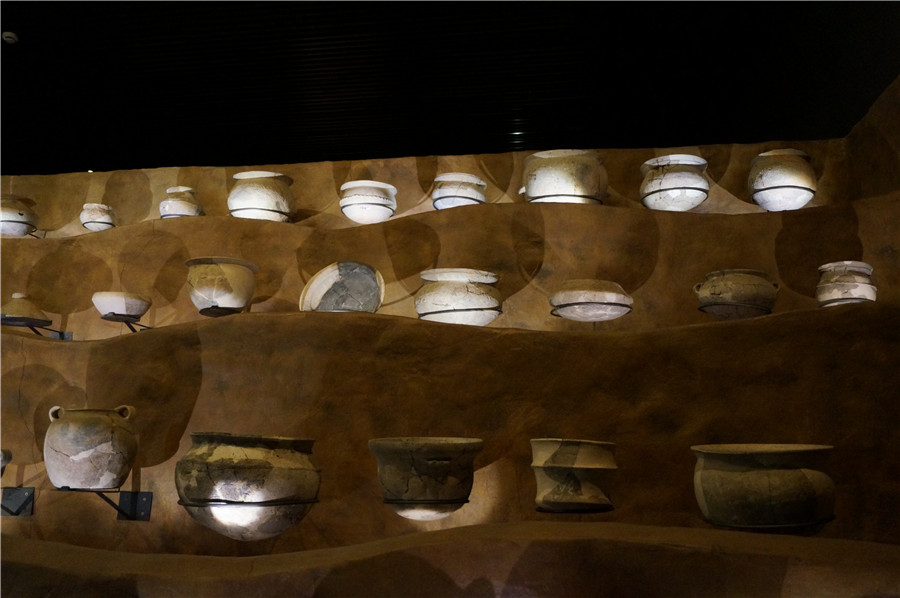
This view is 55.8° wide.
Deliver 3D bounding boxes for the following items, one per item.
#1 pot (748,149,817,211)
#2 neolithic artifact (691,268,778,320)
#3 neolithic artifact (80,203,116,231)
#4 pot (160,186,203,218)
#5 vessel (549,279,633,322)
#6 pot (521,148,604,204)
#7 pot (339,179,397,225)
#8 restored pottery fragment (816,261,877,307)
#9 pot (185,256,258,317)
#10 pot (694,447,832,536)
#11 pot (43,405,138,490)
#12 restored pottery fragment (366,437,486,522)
[{"bbox_3d":[1.316,-0.455,3.365,0.251,0.220,0.251,-2,-10,13],"label":"pot"},{"bbox_3d":[0.990,-0.001,2.933,0.282,0.164,0.253,-5,-12,25],"label":"neolithic artifact"},{"bbox_3d":[-1.701,-0.380,4.098,0.152,0.128,0.152,0,-11,0],"label":"neolithic artifact"},{"bbox_3d":[-1.282,-0.425,4.055,0.187,0.184,0.187,-1,-11,7],"label":"pot"},{"bbox_3d":[0.497,0.011,2.991,0.288,0.124,0.288,-1,-11,7],"label":"vessel"},{"bbox_3d":[0.473,-0.452,3.484,0.341,0.254,0.341,-1,-10,5],"label":"pot"},{"bbox_3d":[-0.345,-0.393,3.598,0.244,0.149,0.244,1,-10,-3],"label":"pot"},{"bbox_3d":[1.271,-0.026,2.722,0.178,0.156,0.178,-3,-10,15],"label":"restored pottery fragment"},{"bbox_3d":[-0.812,-0.036,3.013,0.252,0.177,0.252,2,-10,-9],"label":"pot"},{"bbox_3d":[0.777,0.477,2.105,0.330,0.208,0.330,-1,-11,7],"label":"pot"},{"bbox_3d":[-0.988,0.408,2.339,0.244,0.225,0.244,3,-10,-14],"label":"pot"},{"bbox_3d":[-0.064,0.466,2.209,0.298,0.210,0.298,0,-10,0],"label":"restored pottery fragment"}]

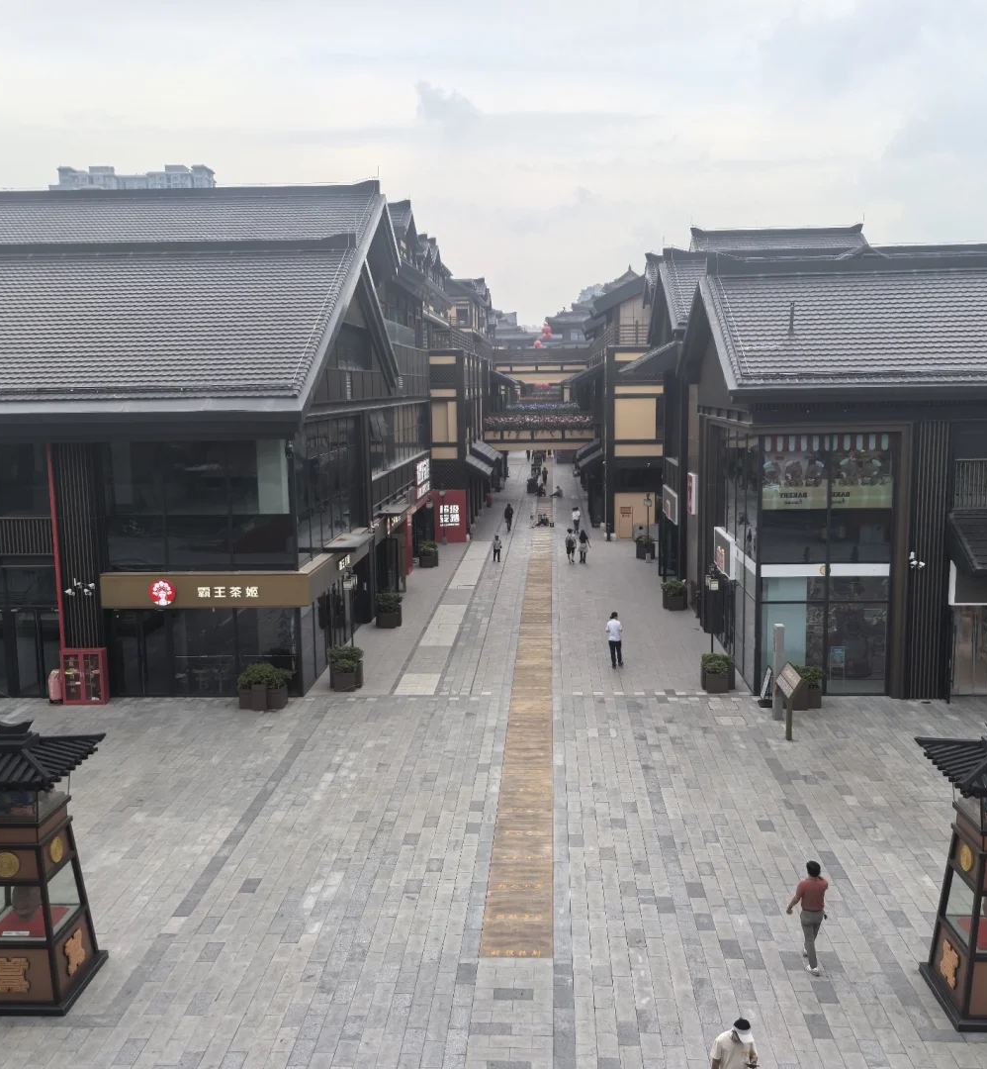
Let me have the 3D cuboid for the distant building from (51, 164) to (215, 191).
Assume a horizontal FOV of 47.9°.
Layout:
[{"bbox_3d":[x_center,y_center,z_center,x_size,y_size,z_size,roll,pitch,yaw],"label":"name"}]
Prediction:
[{"bbox_3d":[-135.517,-95.047,440.928,61.758,93.864,24.000,0,8,3],"label":"distant building"}]

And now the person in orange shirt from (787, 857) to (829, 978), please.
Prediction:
[{"bbox_3d":[4.934,5.880,17.303,0.640,1.710,0.620,-3,8,-13],"label":"person in orange shirt"}]

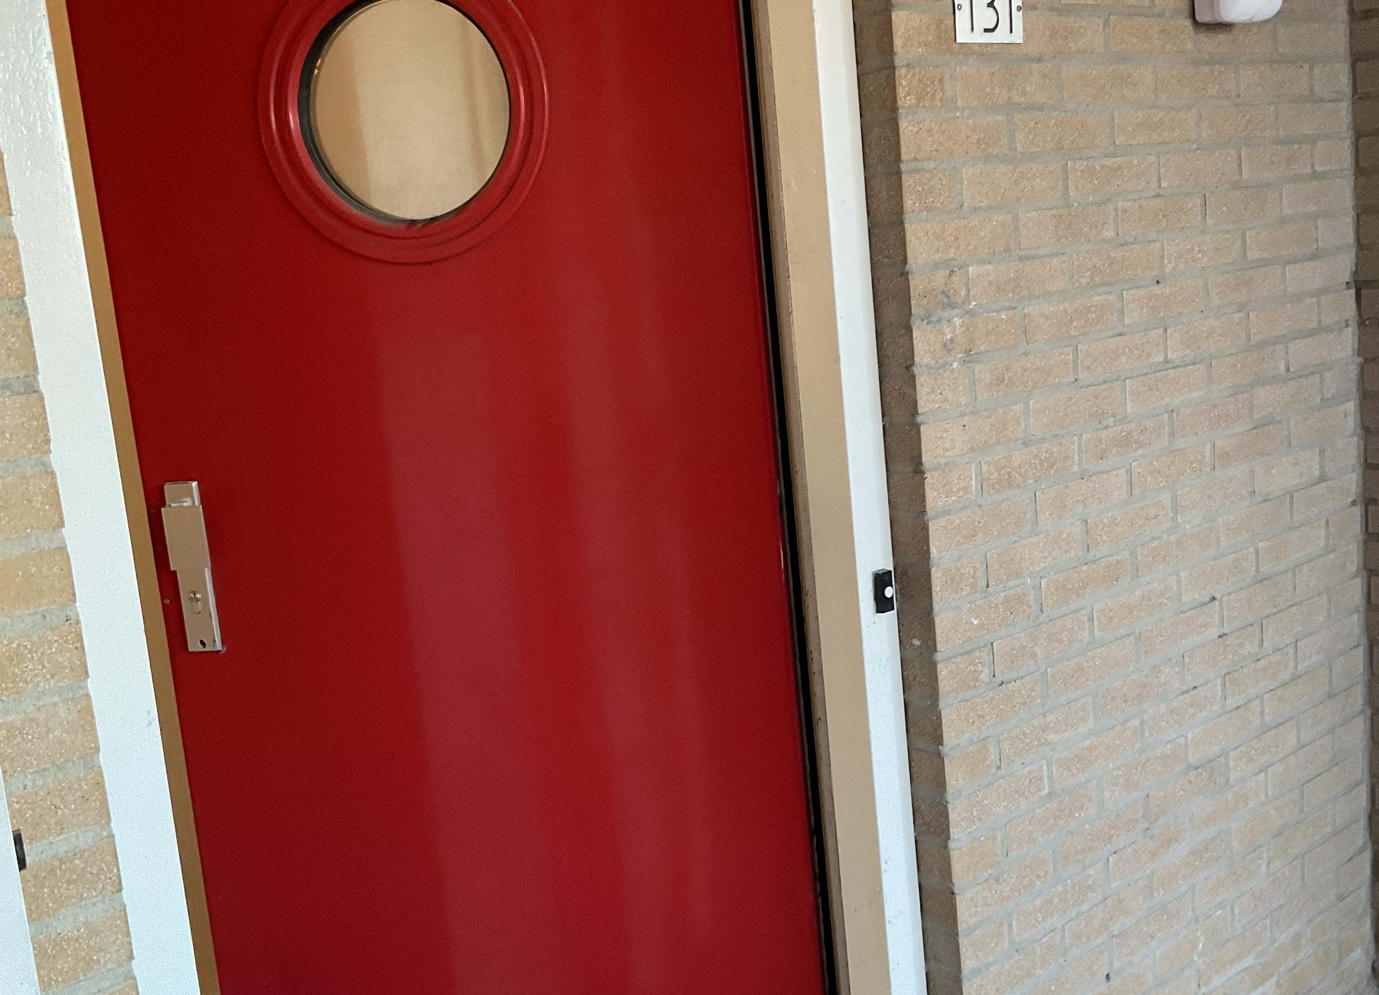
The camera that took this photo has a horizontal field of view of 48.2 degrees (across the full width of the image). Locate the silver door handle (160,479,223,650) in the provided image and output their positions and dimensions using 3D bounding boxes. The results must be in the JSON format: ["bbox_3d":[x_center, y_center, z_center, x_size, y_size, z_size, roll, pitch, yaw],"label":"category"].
[{"bbox_3d":[-0.699,0.101,2.171,0.070,0.247,0.047,-3,9,13],"label":"silver door handle"}]

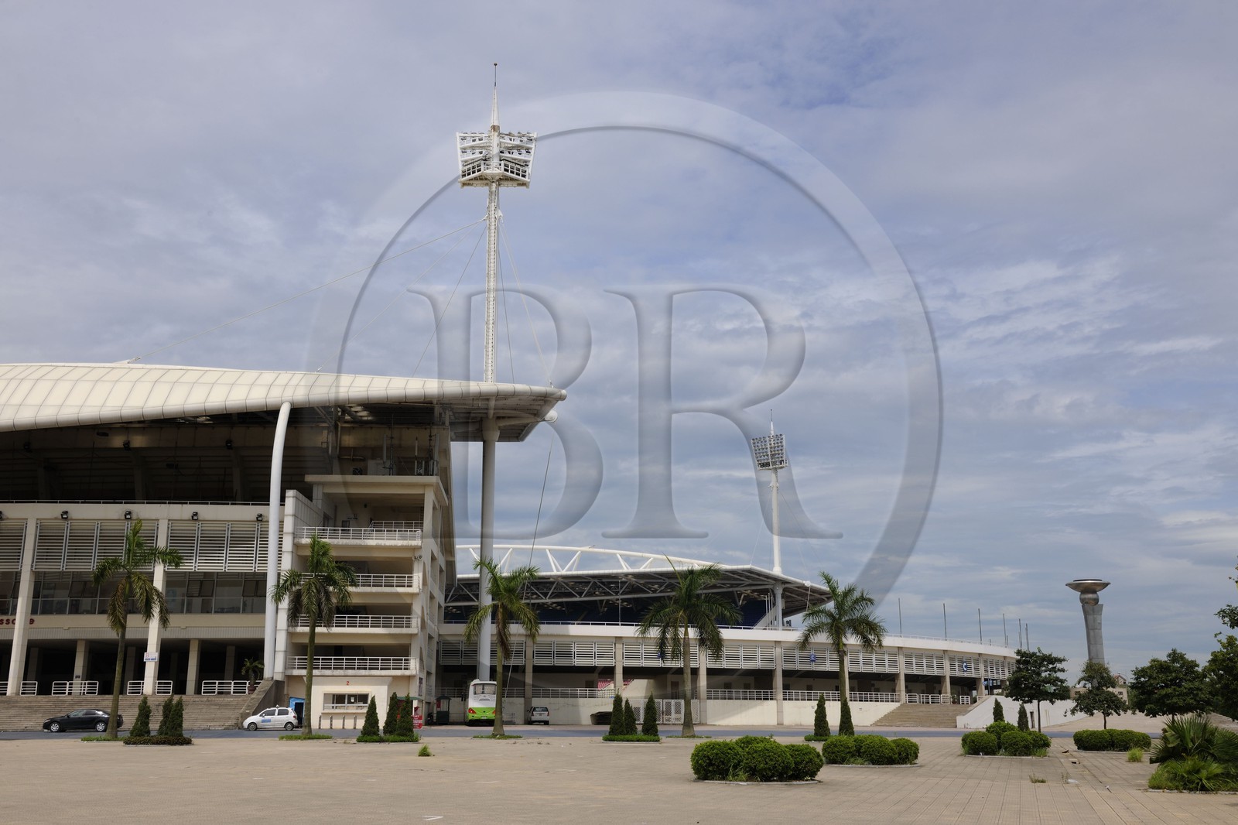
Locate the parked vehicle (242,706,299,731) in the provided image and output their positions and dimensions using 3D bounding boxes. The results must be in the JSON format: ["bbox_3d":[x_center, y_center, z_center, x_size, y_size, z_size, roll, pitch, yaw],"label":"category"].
[{"bbox_3d":[-22.732,20.042,81.085,3.500,1.490,1.500,1,-14,-4],"label":"parked vehicle"}]

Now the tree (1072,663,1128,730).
[{"bbox_3d":[24.935,14.891,63.987,2.800,3.919,2.800,0,-14,0],"label":"tree"}]

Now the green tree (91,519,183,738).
[{"bbox_3d":[-22.991,10.185,58.181,4.150,10.150,4.100,0,-14,0],"label":"green tree"}]

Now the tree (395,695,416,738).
[{"bbox_3d":[-9.089,13.025,52.737,0.830,1.930,0.830,0,-14,0],"label":"tree"}]

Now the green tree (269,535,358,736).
[{"bbox_3d":[-16.408,11.837,66.436,4.600,10.748,4.600,0,-13,0],"label":"green tree"}]

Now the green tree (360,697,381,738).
[{"bbox_3d":[-11.328,14.012,56.743,0.850,1.958,0.850,0,-14,0],"label":"green tree"}]

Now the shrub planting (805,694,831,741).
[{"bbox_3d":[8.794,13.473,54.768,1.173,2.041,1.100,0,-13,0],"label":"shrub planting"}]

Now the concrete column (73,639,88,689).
[{"bbox_3d":[-44.280,21.044,101.689,0.650,4.450,0.720,1,-14,-3],"label":"concrete column"}]

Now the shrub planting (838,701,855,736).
[{"bbox_3d":[9.976,13.522,54.416,0.760,1.750,0.760,0,-14,0],"label":"shrub planting"}]

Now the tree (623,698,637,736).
[{"bbox_3d":[0.562,14.299,57.724,0.720,1.947,0.720,0,-13,0],"label":"tree"}]

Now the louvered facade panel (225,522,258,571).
[{"bbox_3d":[-27.349,9.761,89.917,1.963,3.533,0.150,1,-14,-6],"label":"louvered facade panel"}]

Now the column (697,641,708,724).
[{"bbox_3d":[7.307,23.255,106.817,0.700,7.104,0.850,3,-14,-12],"label":"column"}]

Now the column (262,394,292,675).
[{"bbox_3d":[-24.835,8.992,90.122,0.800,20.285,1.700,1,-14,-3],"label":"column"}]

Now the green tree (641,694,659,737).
[{"bbox_3d":[1.433,13.917,56.768,0.780,2.153,0.780,0,-14,0],"label":"green tree"}]

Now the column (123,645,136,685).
[{"bbox_3d":[-43.847,23.332,110.882,0.680,4.300,0.740,1,-14,-3],"label":"column"}]

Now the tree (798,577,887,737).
[{"bbox_3d":[11.957,12.999,66.795,4.700,8.651,4.600,0,-13,0],"label":"tree"}]

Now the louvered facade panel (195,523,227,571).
[{"bbox_3d":[-29.454,9.737,89.695,1.954,3.525,0.150,1,-14,-6],"label":"louvered facade panel"}]

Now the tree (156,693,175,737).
[{"bbox_3d":[-18.702,12.670,51.236,0.800,1.920,0.800,0,-14,0],"label":"tree"}]

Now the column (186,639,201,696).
[{"bbox_3d":[-33.440,20.124,97.475,0.650,4.628,0.680,1,-14,-3],"label":"column"}]

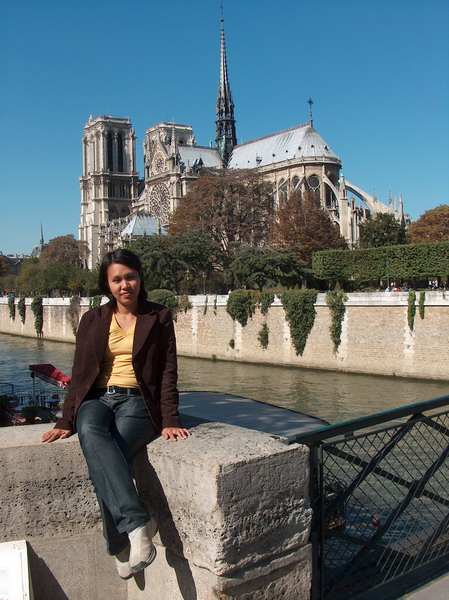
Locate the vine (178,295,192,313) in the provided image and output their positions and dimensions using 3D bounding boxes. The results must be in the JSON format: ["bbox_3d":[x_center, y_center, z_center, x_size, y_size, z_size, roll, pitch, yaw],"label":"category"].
[{"bbox_3d":[-5.942,0.529,97.479,0.500,2.689,2.699,-3,2,-41],"label":"vine"}]

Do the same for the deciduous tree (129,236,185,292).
[{"bbox_3d":[-12.562,-5.653,115.000,10.800,11.800,10.500,0,0,0],"label":"deciduous tree"}]

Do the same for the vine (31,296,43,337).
[{"bbox_3d":[-41.835,3.626,142.559,1.000,8.760,3.750,-3,2,-36],"label":"vine"}]

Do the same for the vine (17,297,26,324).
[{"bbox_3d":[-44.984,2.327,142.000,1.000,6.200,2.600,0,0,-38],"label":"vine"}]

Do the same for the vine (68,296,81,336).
[{"bbox_3d":[-29.597,3.221,126.403,0.800,7.780,3.047,-3,2,-38],"label":"vine"}]

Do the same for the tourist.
[{"bbox_3d":[-0.473,0.419,2.710,0.650,1.300,0.640,0,0,3],"label":"tourist"}]

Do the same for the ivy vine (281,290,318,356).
[{"bbox_3d":[9.330,2.870,80.114,0.800,8.013,5.226,-3,2,-42],"label":"ivy vine"}]

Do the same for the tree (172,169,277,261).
[{"bbox_3d":[-0.141,-12.816,123.320,20.346,24.873,20.346,-2,1,0],"label":"tree"}]

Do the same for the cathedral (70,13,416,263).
[{"bbox_3d":[-0.155,-49.393,208.028,48.000,96.000,129.000,-3,2,-35],"label":"cathedral"}]

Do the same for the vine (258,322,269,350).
[{"bbox_3d":[4.717,4.414,77.500,0.400,3.400,1.300,0,0,-42],"label":"vine"}]

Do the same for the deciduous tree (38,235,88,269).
[{"bbox_3d":[-44.722,-9.028,178.000,14.000,18.500,13.500,0,0,0],"label":"deciduous tree"}]

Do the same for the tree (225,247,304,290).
[{"bbox_3d":[6.480,-4.398,104.110,12.659,8.578,12.659,-2,1,0],"label":"tree"}]

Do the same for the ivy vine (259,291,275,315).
[{"bbox_3d":[5.080,0.302,77.500,0.600,2.900,2.100,0,0,-42],"label":"ivy vine"}]

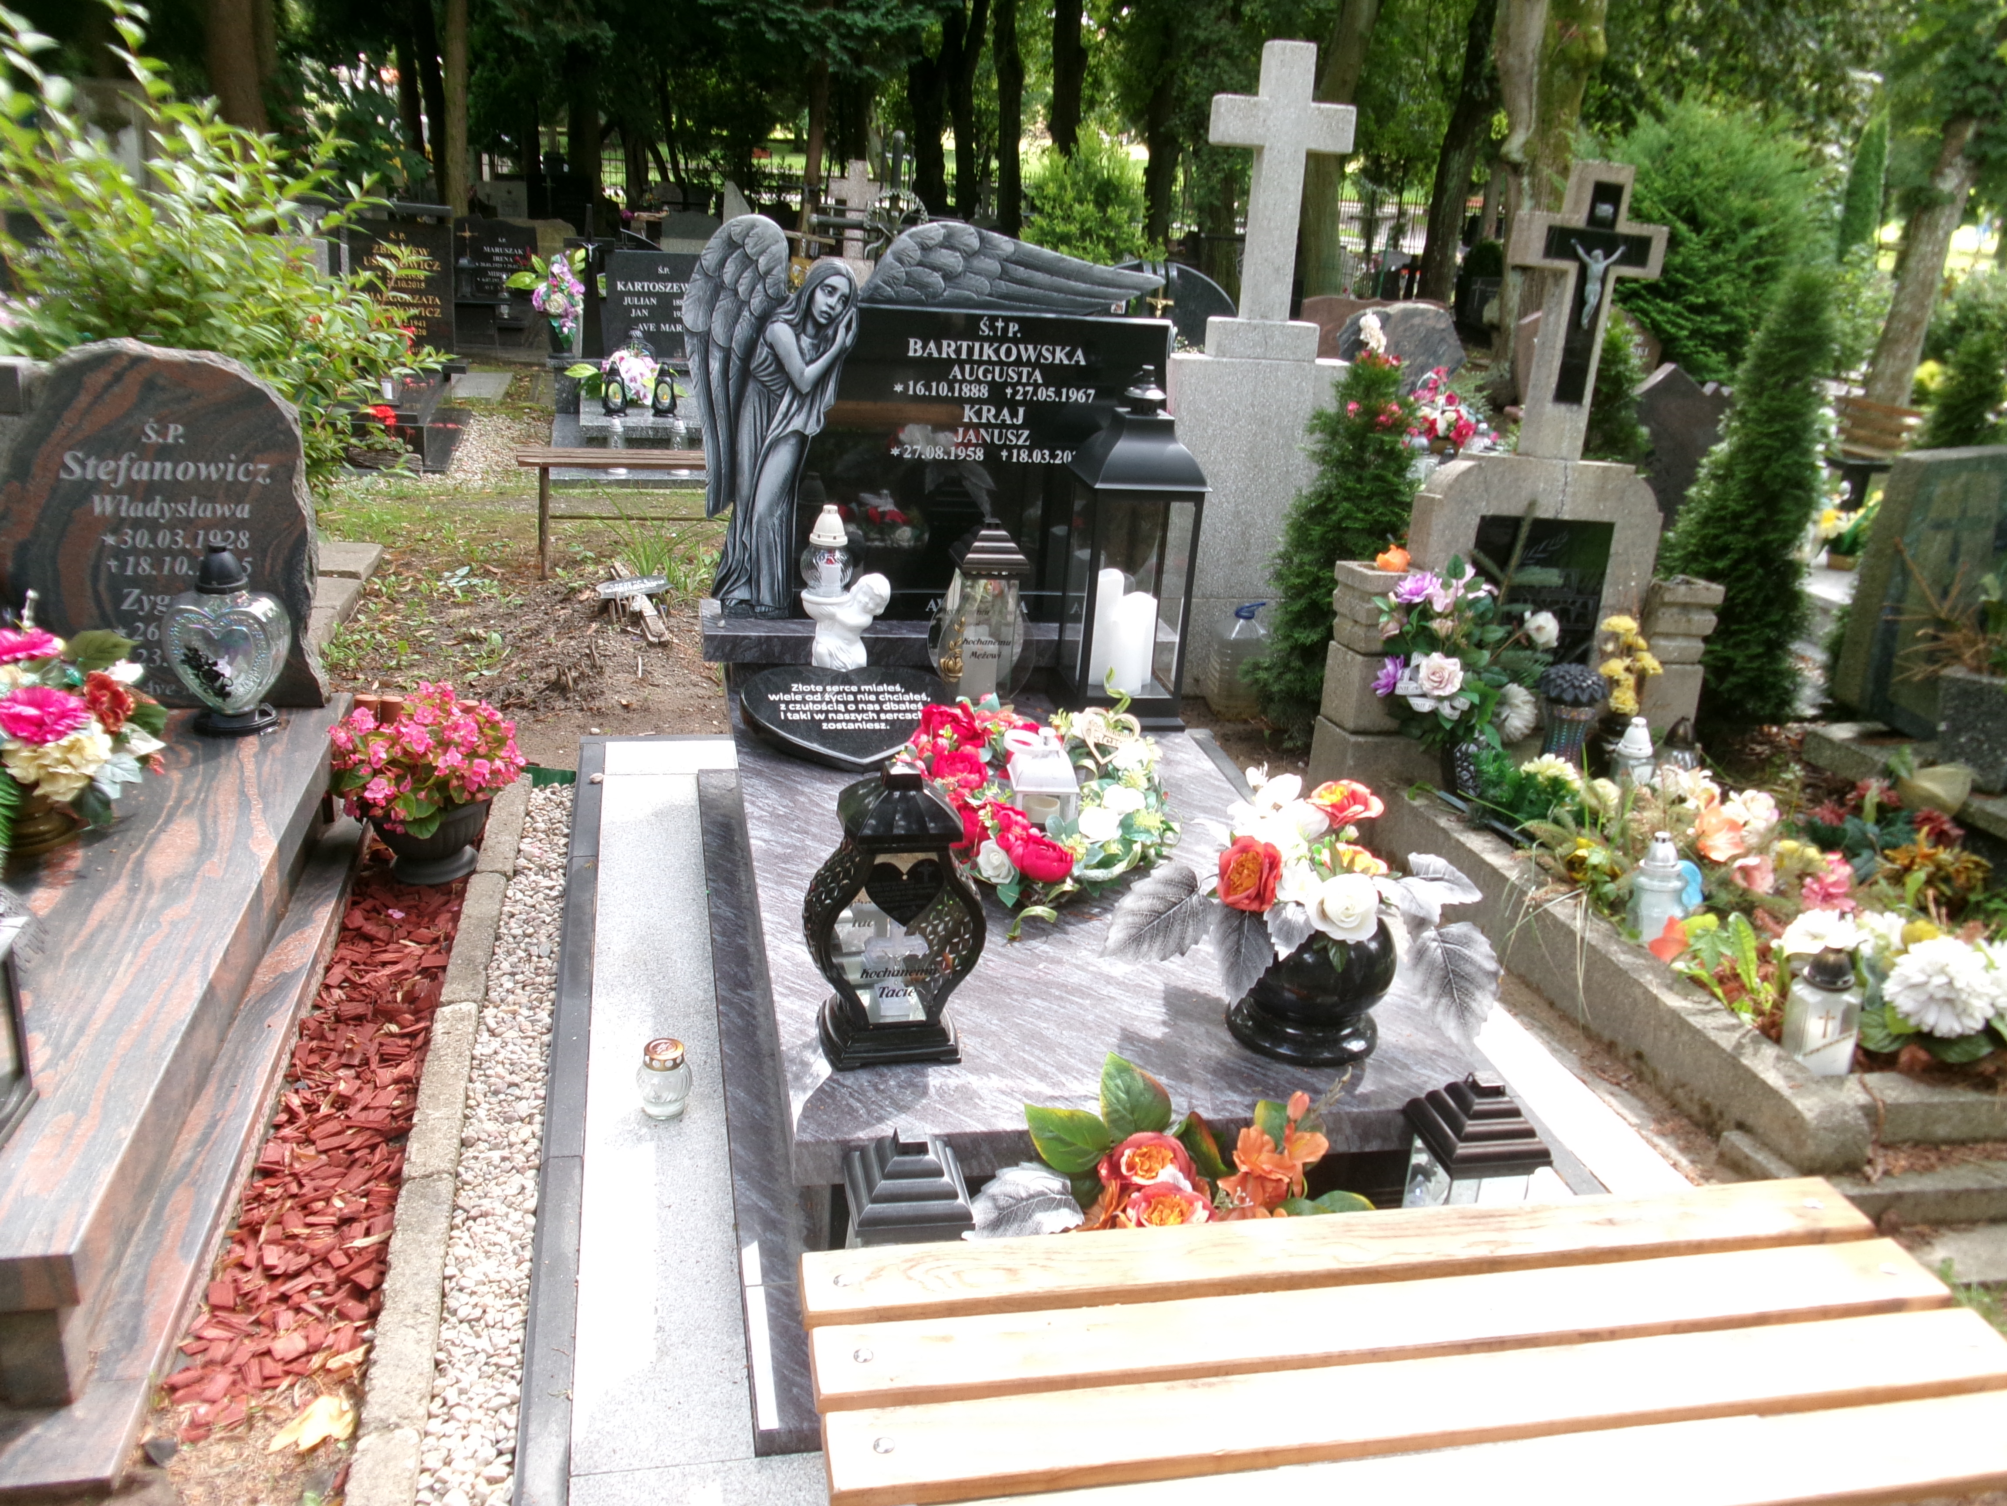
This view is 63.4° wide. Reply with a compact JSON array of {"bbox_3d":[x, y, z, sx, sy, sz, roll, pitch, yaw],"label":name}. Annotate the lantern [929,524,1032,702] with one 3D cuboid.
[{"bbox_3d":[-0.035,-0.277,3.296,0.184,0.383,0.145,0,20,-12],"label":"lantern"}]

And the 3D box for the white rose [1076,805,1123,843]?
[{"bbox_3d":[0.155,0.115,2.606,0.068,0.052,0.065,0,21,-13],"label":"white rose"}]

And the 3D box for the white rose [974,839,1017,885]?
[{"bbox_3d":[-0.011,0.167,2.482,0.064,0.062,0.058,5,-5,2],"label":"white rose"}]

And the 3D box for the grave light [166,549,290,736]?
[{"bbox_3d":[-1.420,-0.209,2.970,0.215,0.333,0.120,2,21,-7],"label":"grave light"}]

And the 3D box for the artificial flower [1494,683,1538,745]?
[{"bbox_3d":[1.068,-0.086,3.376,0.085,0.115,0.100,7,21,6],"label":"artificial flower"}]

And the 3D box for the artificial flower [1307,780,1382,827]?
[{"bbox_3d":[0.442,0.064,2.096,0.095,0.060,0.088,7,20,6],"label":"artificial flower"}]

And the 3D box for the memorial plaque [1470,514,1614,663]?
[{"bbox_3d":[1.153,-0.333,3.522,0.316,0.355,0.020,0,21,-13],"label":"memorial plaque"}]

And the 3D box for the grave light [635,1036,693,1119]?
[{"bbox_3d":[-0.497,0.475,2.379,0.082,0.102,0.082,0,20,-12],"label":"grave light"}]

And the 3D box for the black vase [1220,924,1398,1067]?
[{"bbox_3d":[0.415,0.277,2.164,0.203,0.180,0.203,0,21,-13],"label":"black vase"}]

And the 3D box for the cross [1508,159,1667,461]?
[{"bbox_3d":[1.178,-0.909,3.357,0.315,0.590,0.080,0,21,-13],"label":"cross"}]

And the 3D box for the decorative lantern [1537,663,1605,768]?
[{"bbox_3d":[1.334,-0.079,3.764,0.155,0.257,0.155,0,20,-12],"label":"decorative lantern"}]

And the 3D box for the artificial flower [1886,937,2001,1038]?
[{"bbox_3d":[1.455,0.362,2.509,0.172,0.145,0.155,7,21,6],"label":"artificial flower"}]

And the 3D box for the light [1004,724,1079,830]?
[{"bbox_3d":[0.061,0.031,2.778,0.116,0.160,0.116,0,20,-12],"label":"light"}]

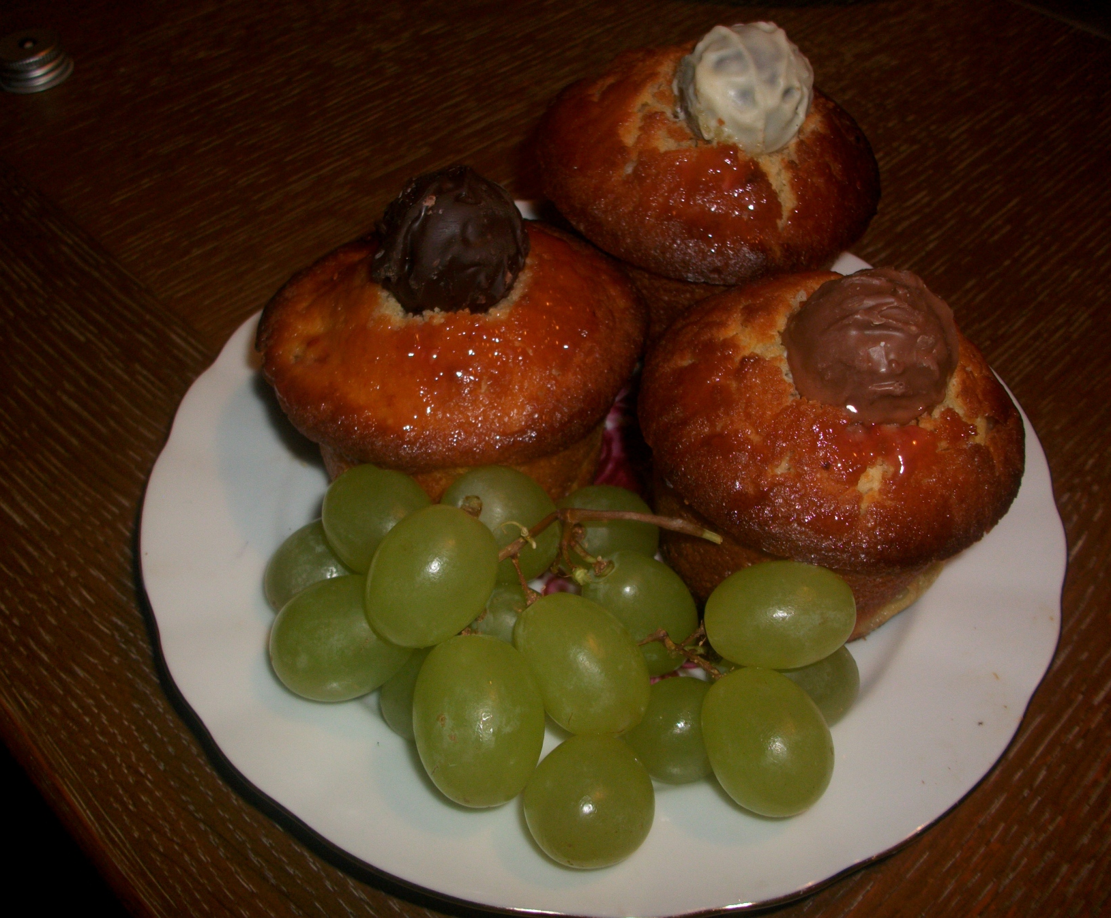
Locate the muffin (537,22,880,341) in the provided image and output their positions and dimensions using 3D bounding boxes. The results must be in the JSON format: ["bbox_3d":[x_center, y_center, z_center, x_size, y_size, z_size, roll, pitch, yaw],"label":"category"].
[{"bbox_3d":[0.038,-0.067,0.272,0.083,0.086,0.083,12,48,5],"label":"muffin"}]

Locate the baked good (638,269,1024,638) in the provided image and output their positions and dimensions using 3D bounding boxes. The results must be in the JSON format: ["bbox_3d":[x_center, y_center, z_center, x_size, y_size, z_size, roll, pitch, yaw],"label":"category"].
[{"bbox_3d":[0.058,-0.008,0.229,0.080,0.074,0.080,19,51,13],"label":"baked good"}]

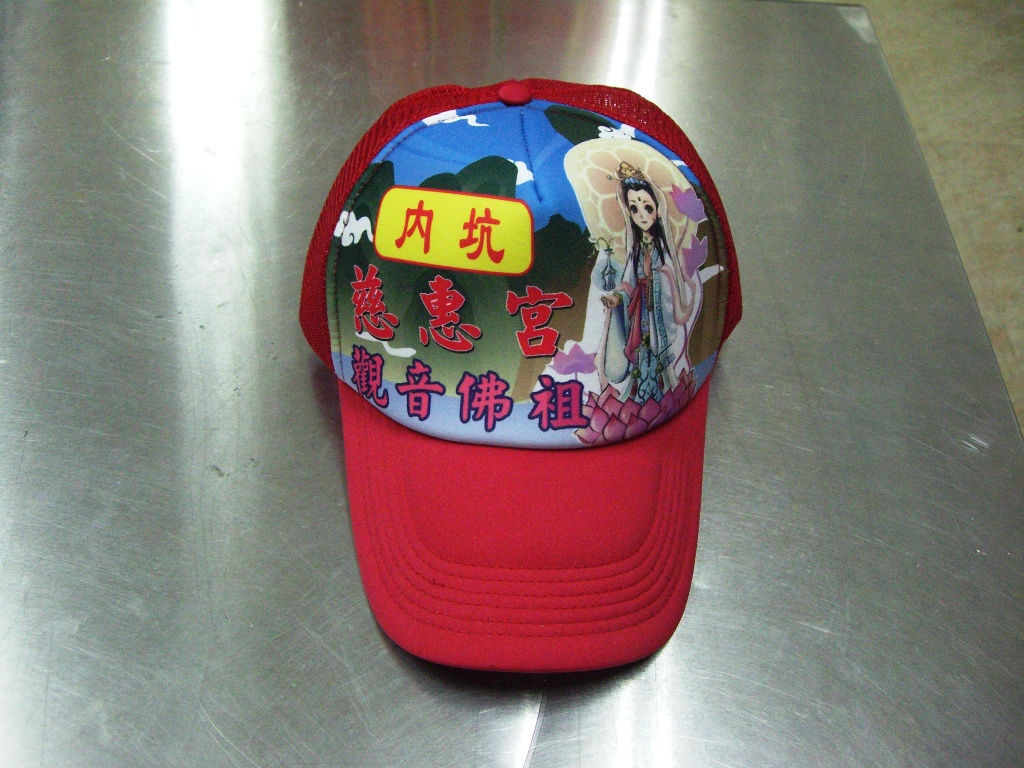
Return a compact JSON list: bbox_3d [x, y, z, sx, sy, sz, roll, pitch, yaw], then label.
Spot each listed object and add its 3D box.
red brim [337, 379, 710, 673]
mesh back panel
[{"bbox_3d":[0.006,0.045,0.405,0.146,0.036,0.119,-1,56,-2],"label":"red brim"},{"bbox_3d":[0.003,-0.086,0.469,0.178,0.119,0.140,-1,46,-2],"label":"mesh back panel"}]

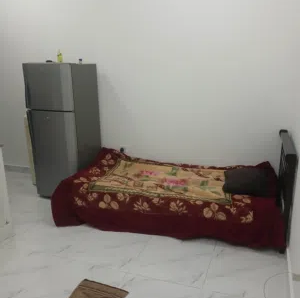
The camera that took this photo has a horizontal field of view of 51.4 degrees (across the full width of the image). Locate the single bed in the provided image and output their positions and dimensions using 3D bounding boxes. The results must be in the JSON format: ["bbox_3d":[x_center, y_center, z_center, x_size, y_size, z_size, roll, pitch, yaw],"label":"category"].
[{"bbox_3d":[0.278,0.274,3.329,2.193,0.868,1.147,4,16,19],"label":"single bed"}]

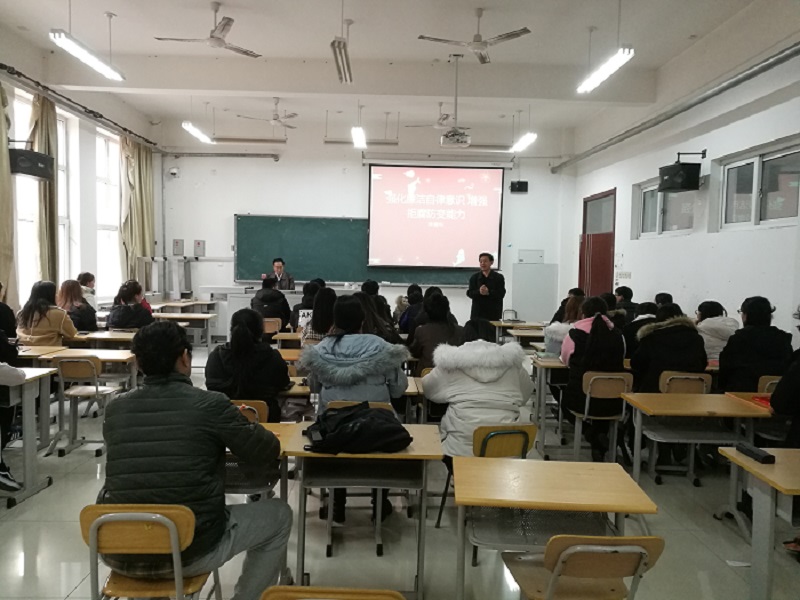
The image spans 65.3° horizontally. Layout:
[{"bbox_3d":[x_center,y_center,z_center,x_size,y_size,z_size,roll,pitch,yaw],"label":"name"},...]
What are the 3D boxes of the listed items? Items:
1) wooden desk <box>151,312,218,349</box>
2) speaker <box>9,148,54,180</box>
[{"bbox_3d":[-2.809,0.592,8.177,0.700,0.765,0.455,1,4,-2],"label":"wooden desk"},{"bbox_3d":[-3.948,-1.433,6.613,0.270,0.255,0.480,3,4,28],"label":"speaker"}]

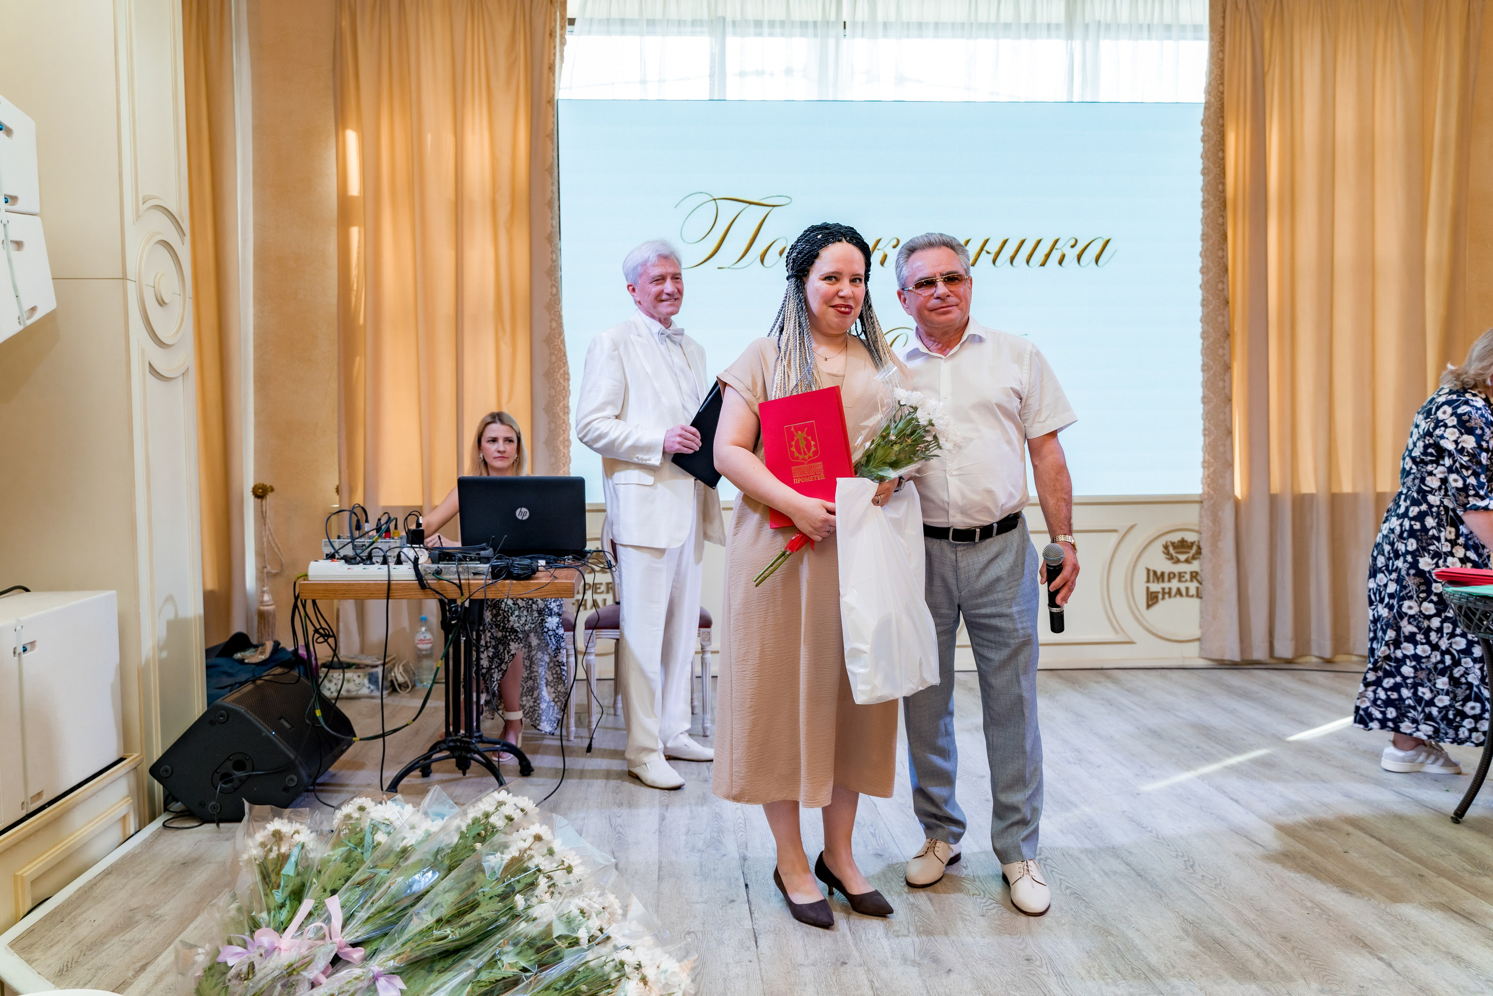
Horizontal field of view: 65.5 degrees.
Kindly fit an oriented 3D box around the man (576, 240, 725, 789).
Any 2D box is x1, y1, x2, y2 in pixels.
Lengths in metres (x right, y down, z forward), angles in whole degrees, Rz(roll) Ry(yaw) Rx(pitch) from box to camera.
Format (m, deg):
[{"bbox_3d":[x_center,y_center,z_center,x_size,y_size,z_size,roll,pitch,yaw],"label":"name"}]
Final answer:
[{"bbox_3d":[-0.335,0.038,3.987,0.500,1.821,0.420,-3,4,-36],"label":"man"}]

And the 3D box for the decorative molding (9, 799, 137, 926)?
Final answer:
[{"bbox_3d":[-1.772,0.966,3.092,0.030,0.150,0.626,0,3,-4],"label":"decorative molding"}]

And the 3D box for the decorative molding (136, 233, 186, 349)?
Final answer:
[{"bbox_3d":[-1.824,-0.652,3.620,0.030,0.360,0.365,0,3,-4],"label":"decorative molding"}]

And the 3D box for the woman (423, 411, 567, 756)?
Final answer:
[{"bbox_3d":[-0.965,0.298,4.463,0.500,1.252,0.720,0,3,-1],"label":"woman"}]

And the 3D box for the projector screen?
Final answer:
[{"bbox_3d":[0.675,-0.958,5.667,3.170,1.920,0.090,0,3,-4],"label":"projector screen"}]

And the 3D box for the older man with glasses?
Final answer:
[{"bbox_3d":[0.609,0.169,2.950,0.550,1.672,0.380,0,3,12],"label":"older man with glasses"}]

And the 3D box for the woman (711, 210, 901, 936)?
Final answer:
[{"bbox_3d":[0.151,0.170,2.880,0.490,1.682,0.420,-1,3,-16],"label":"woman"}]

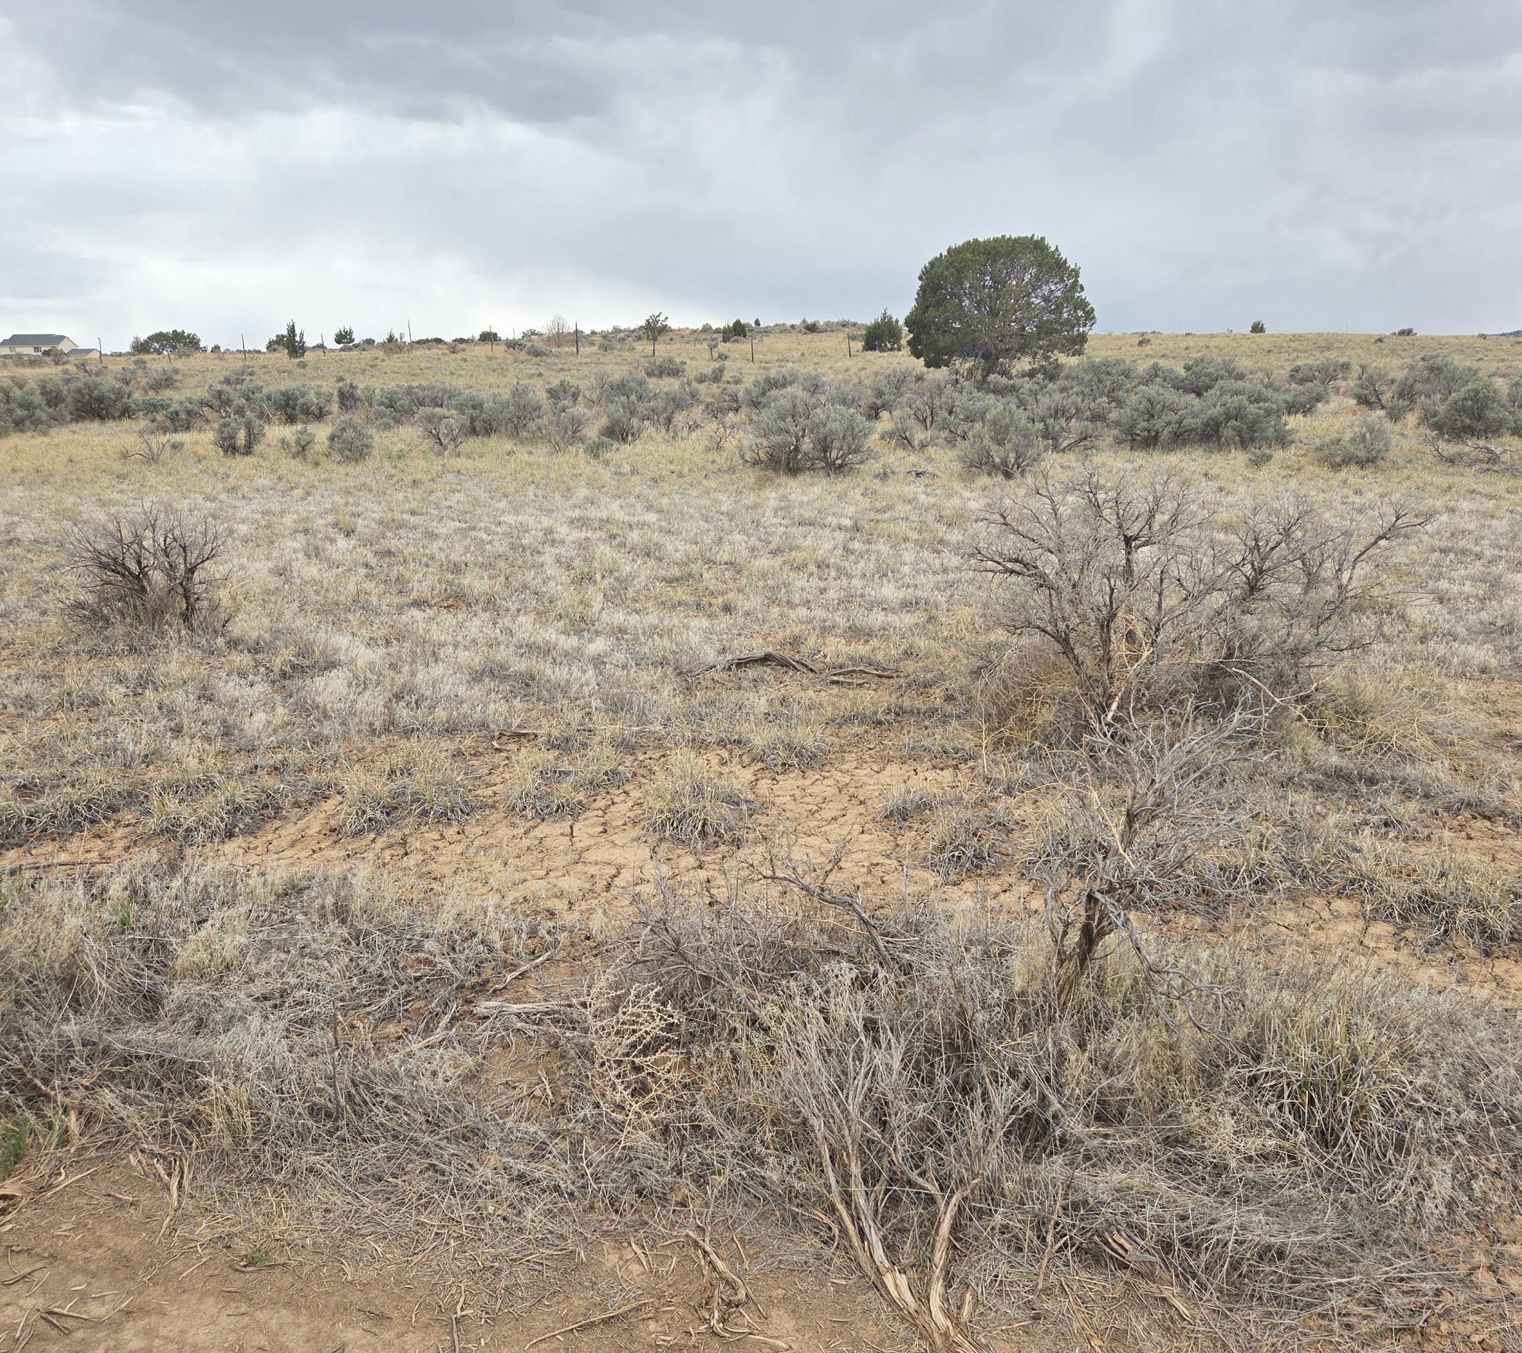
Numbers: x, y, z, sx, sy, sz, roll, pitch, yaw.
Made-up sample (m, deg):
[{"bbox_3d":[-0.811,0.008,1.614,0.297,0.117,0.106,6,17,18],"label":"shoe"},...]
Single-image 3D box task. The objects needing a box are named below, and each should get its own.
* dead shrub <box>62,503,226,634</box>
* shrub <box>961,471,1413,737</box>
[{"bbox_3d":[-3.880,-0.690,7.550,1.020,0.800,0.900,-1,14,0],"label":"dead shrub"},{"bbox_3d":[2.000,-0.360,5.480,2.020,1.130,1.550,-1,14,0],"label":"shrub"}]

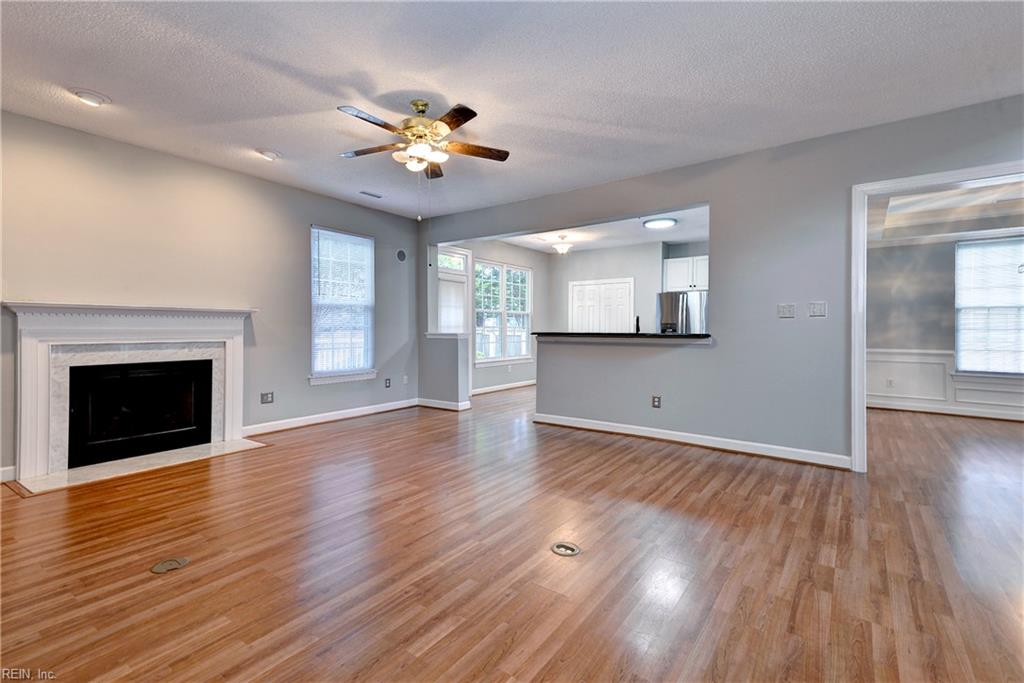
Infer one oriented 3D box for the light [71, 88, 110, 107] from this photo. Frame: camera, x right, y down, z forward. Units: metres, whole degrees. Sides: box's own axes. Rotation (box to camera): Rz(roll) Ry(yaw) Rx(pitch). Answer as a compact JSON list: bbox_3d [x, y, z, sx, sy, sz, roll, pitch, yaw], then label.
[{"bbox_3d":[-2.885,-1.672,3.122,0.220,0.030,0.220,1,2,37],"label":"light"}]

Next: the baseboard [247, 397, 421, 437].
[{"bbox_3d":[-2.098,0.940,5.754,0.020,0.100,2.420,1,2,37],"label":"baseboard"}]

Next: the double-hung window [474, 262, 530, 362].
[{"bbox_3d":[-0.138,-0.529,8.429,0.100,1.785,1.670,1,2,37],"label":"double-hung window"}]

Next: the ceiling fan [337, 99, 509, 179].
[{"bbox_3d":[-0.649,-1.460,3.211,1.300,0.460,1.300,1,2,37],"label":"ceiling fan"}]

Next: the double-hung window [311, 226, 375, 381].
[{"bbox_3d":[-2.119,-0.443,5.744,0.100,1.845,0.885,1,2,37],"label":"double-hung window"}]

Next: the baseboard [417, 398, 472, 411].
[{"bbox_3d":[-0.995,0.913,6.628,0.770,0.110,0.260,1,2,37],"label":"baseboard"}]

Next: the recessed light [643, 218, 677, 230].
[{"bbox_3d":[2.197,-1.756,6.796,0.490,0.045,0.490,1,2,37],"label":"recessed light"}]

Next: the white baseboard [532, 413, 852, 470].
[{"bbox_3d":[1.508,0.965,4.615,3.070,0.100,0.020,1,2,37],"label":"white baseboard"}]

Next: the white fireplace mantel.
[{"bbox_3d":[-3.212,0.366,4.063,0.190,1.330,1.760,1,2,37],"label":"white fireplace mantel"}]

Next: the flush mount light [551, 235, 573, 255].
[{"bbox_3d":[0.868,-1.653,7.811,0.350,0.300,0.350,0,1,0],"label":"flush mount light"}]

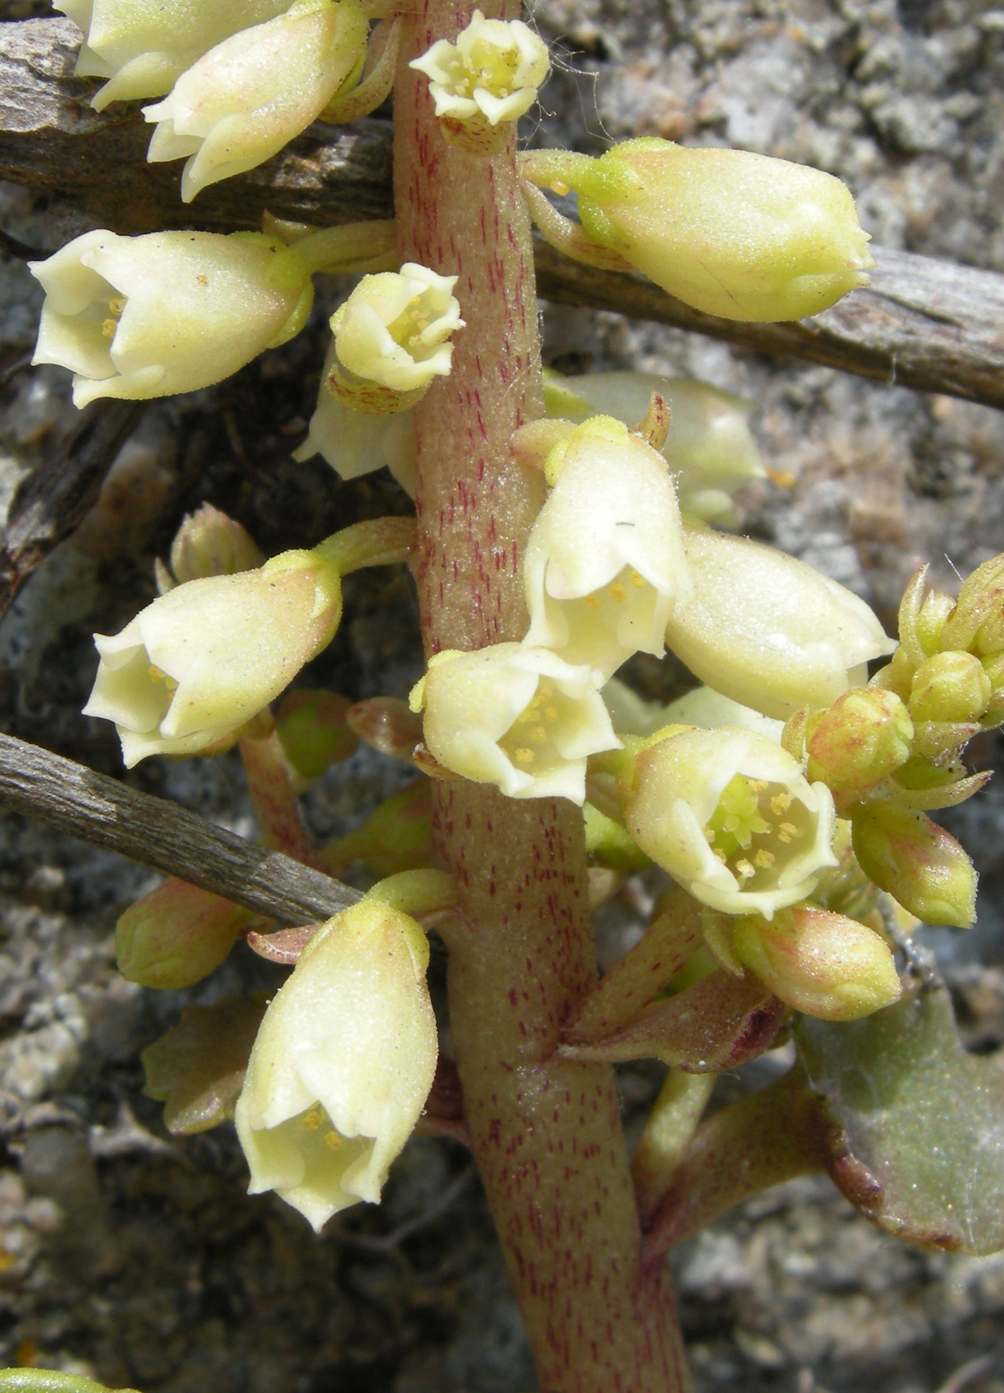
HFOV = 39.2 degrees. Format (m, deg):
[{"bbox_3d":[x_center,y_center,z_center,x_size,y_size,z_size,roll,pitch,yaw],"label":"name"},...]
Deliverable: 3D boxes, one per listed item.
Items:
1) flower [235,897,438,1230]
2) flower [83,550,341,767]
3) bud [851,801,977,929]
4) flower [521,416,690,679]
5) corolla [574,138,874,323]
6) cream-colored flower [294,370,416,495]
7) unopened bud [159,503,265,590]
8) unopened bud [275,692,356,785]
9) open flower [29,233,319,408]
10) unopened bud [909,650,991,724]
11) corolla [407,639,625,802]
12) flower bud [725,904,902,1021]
[{"bbox_3d":[-0.005,0.011,0.043,0.005,0.005,0.010,3,54,21],"label":"flower"},{"bbox_3d":[-0.008,-0.002,0.044,0.008,0.005,0.005,-30,26,-27],"label":"flower"},{"bbox_3d":[0.013,0.005,0.043,0.005,0.003,0.003,47,34,15],"label":"bud"},{"bbox_3d":[0.003,-0.005,0.043,0.005,0.005,0.009,-1,55,-1],"label":"flower"},{"bbox_3d":[0.007,-0.015,0.045,0.009,0.005,0.005,16,24,5],"label":"corolla"},{"bbox_3d":[-0.004,-0.010,0.049,0.004,0.007,0.004,1,16,-42],"label":"cream-colored flower"},{"bbox_3d":[-0.010,-0.005,0.050,0.004,0.004,0.004,-1,16,42],"label":"unopened bud"},{"bbox_3d":[-0.007,0.001,0.051,0.003,0.004,0.003,33,36,28],"label":"unopened bud"},{"bbox_3d":[-0.010,-0.012,0.044,0.008,0.005,0.005,-16,19,-25],"label":"open flower"},{"bbox_3d":[0.014,0.000,0.044,0.002,0.002,0.003,-16,-4,-41],"label":"unopened bud"},{"bbox_3d":[0.000,0.001,0.043,0.004,0.004,0.007,-15,17,-33],"label":"corolla"},{"bbox_3d":[0.010,0.008,0.045,0.006,0.003,0.003,23,28,18],"label":"flower bud"}]

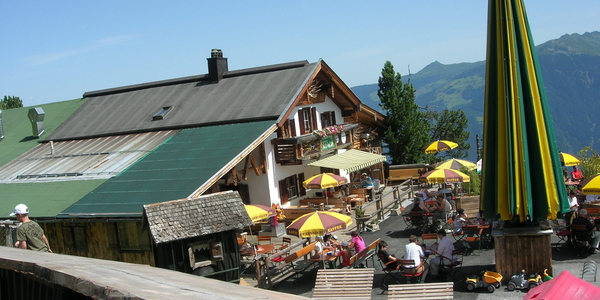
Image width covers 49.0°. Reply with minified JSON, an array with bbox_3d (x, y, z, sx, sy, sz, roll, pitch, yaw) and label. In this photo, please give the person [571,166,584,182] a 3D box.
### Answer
[{"bbox_3d":[10.900,1.250,26.000,0.520,1.300,0.780,-4,5,27],"label":"person"}]

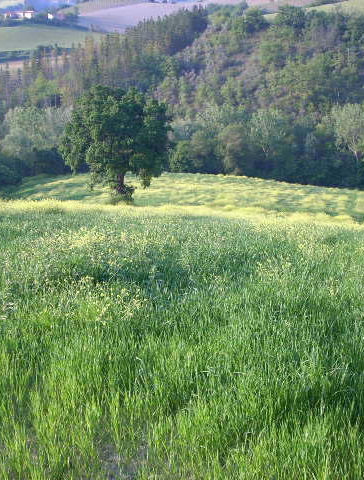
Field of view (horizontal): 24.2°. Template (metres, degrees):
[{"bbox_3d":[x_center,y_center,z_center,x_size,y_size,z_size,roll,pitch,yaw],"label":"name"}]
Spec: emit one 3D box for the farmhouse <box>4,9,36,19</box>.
[{"bbox_3d":[-124.377,-173.635,654.175,24.500,7.500,10.500,-2,14,-9],"label":"farmhouse"}]

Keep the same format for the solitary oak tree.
[{"bbox_3d":[-6.854,-9.647,85.629,11.008,11.742,11.008,0,13,0],"label":"solitary oak tree"}]

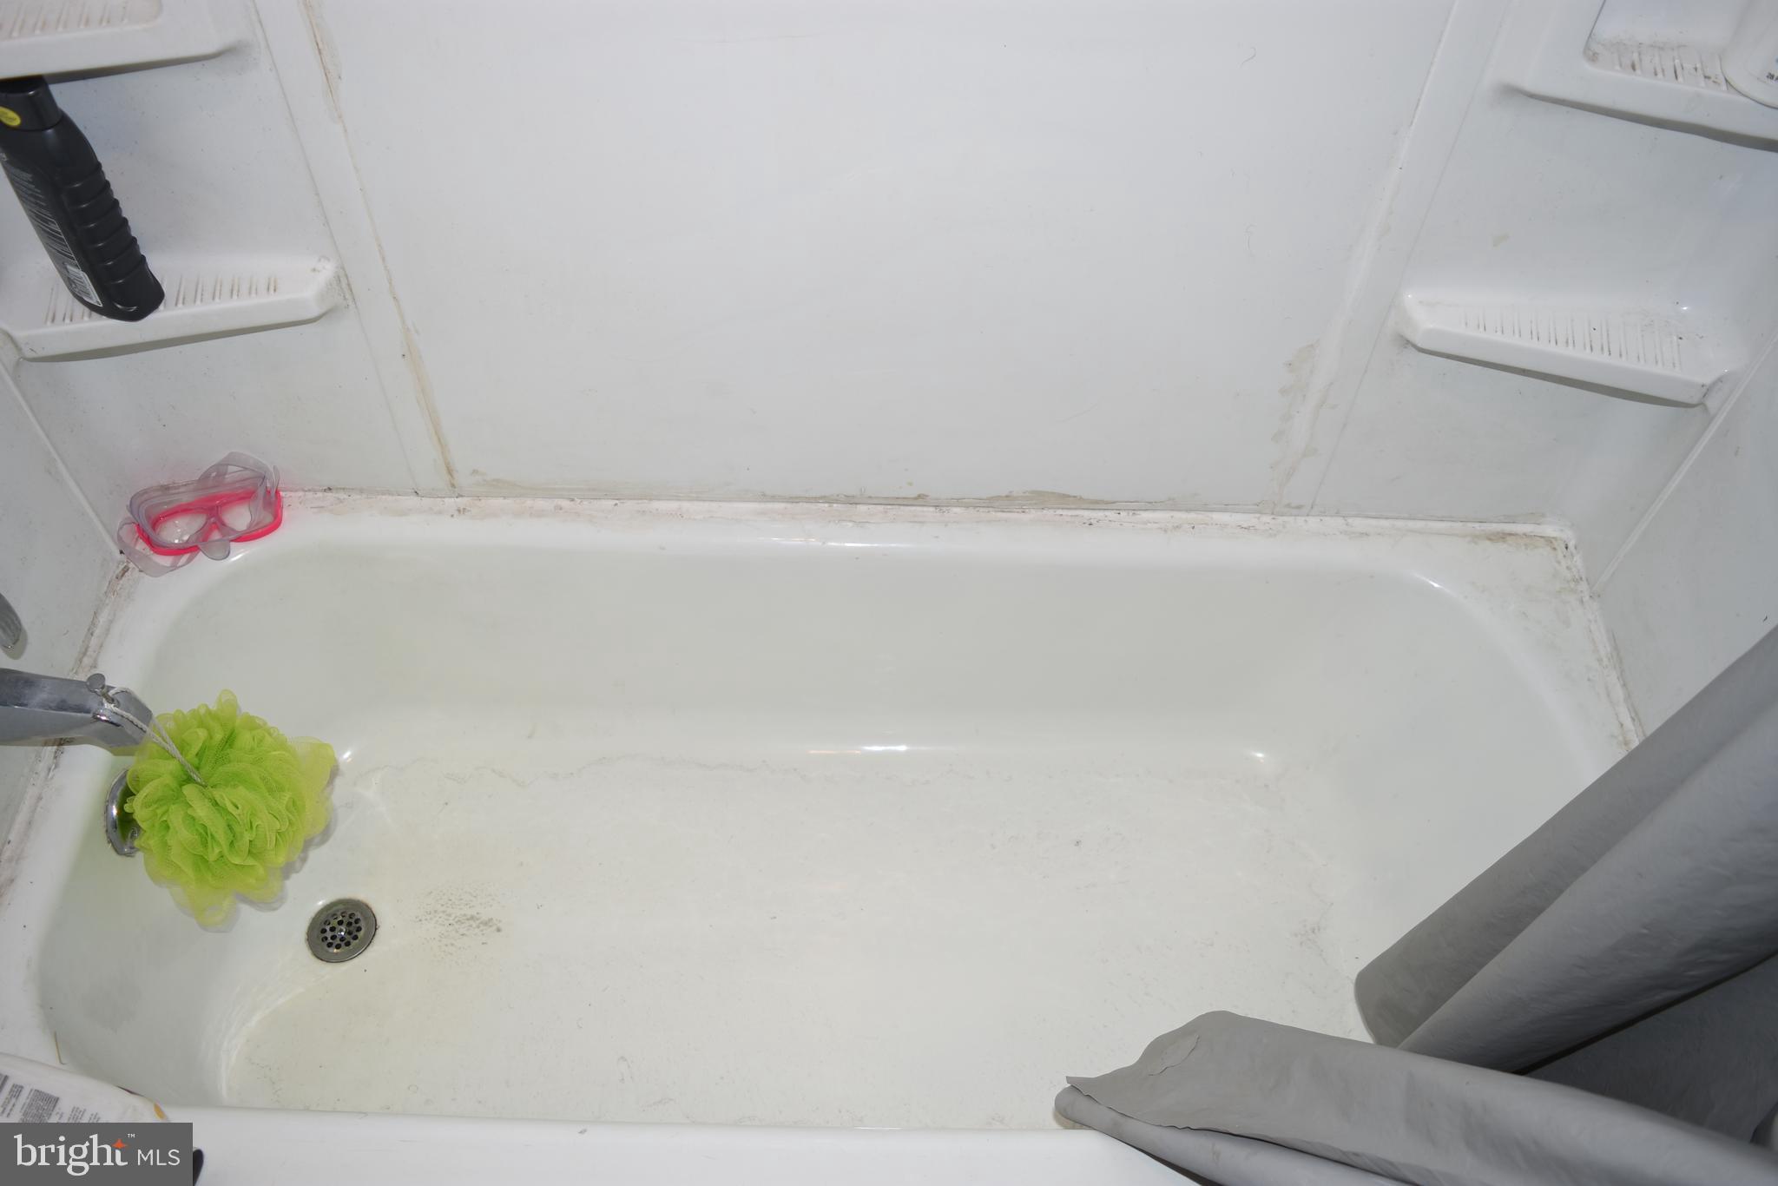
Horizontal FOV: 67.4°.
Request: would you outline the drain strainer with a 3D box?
[{"bbox_3d":[-0.585,0.362,1.427,0.073,0.010,0.073,2,50,-1],"label":"drain strainer"}]

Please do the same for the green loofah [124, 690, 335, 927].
[{"bbox_3d":[-0.610,0.202,1.237,0.170,0.180,0.185,2,50,-1],"label":"green loofah"}]

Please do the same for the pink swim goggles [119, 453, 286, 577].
[{"bbox_3d":[-0.704,-0.081,1.359,0.150,0.058,0.100,-11,52,-11],"label":"pink swim goggles"}]

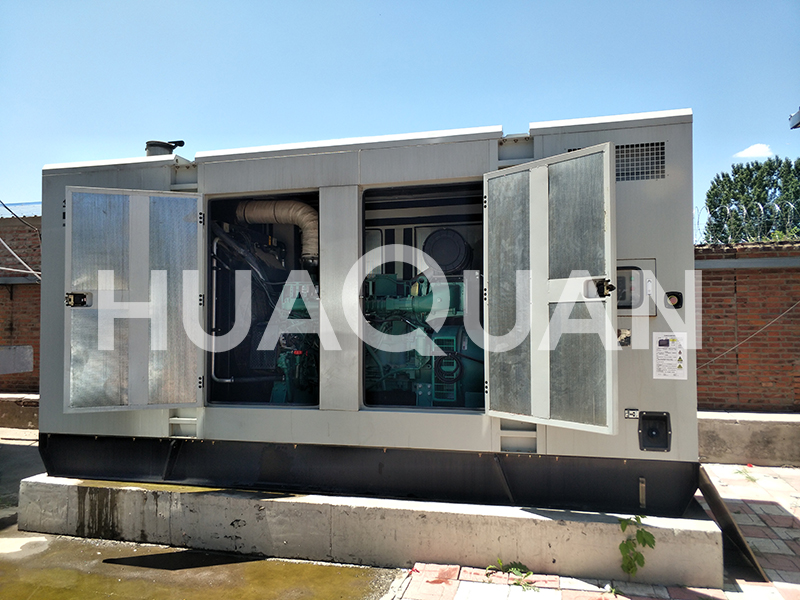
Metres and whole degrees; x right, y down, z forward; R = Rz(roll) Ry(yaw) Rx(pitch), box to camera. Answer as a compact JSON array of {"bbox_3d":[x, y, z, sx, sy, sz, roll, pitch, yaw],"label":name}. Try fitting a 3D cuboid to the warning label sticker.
[{"bbox_3d":[1.670,0.347,3.571,0.190,0.290,0.005,-1,-2,14],"label":"warning label sticker"}]

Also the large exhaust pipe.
[{"bbox_3d":[-1.068,-0.585,5.094,0.850,0.605,0.230,-1,-2,13],"label":"large exhaust pipe"}]

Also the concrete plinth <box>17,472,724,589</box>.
[{"bbox_3d":[-0.329,1.587,4.916,5.000,0.348,2.035,-1,-2,13],"label":"concrete plinth"}]

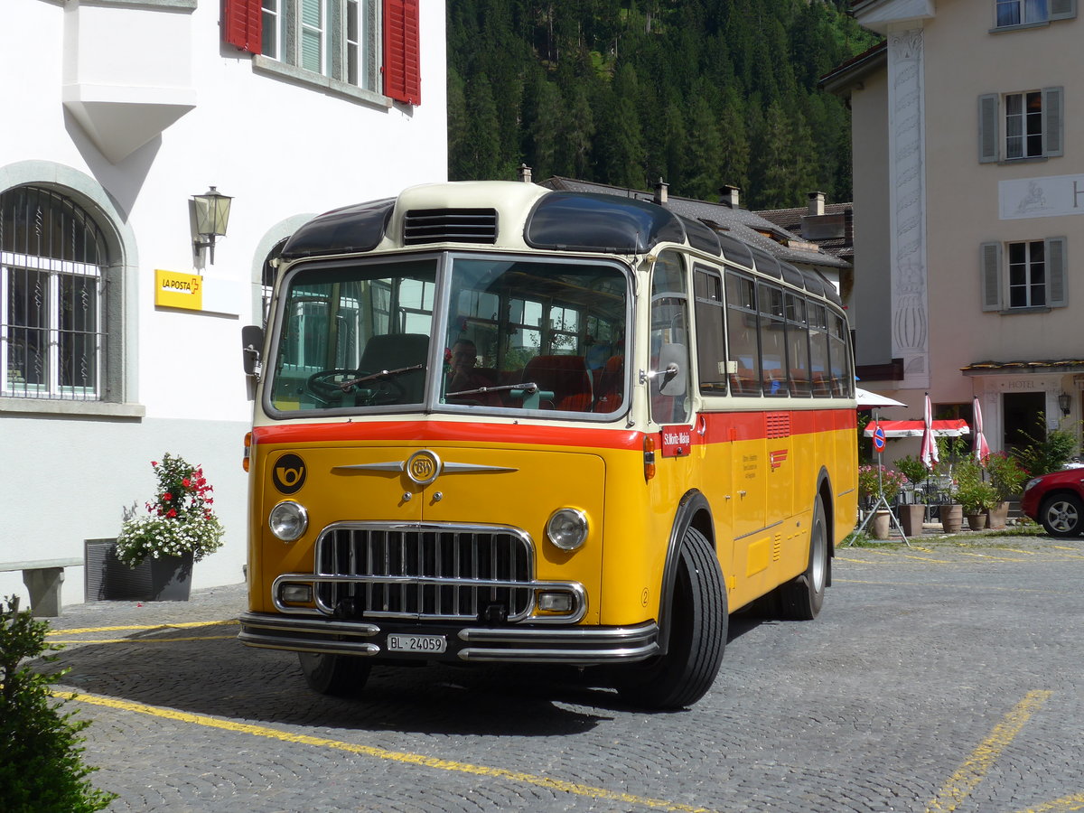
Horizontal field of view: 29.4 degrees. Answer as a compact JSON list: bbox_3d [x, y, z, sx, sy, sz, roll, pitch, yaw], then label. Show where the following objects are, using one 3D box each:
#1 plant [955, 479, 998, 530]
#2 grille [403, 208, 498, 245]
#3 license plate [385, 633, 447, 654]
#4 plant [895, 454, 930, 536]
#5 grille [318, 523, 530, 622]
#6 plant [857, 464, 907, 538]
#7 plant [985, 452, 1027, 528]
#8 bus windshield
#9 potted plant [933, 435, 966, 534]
[{"bbox_3d":[6.882,1.558,32.700,0.715,0.815,0.693,-1,-2,12],"label":"plant"},{"bbox_3d":[-0.482,-0.936,10.704,0.515,0.192,0.091,0,0,15],"label":"grille"},{"bbox_3d":[-0.618,1.176,10.250,0.300,0.085,0.020,0,0,15],"label":"license plate"},{"bbox_3d":[5.638,1.342,31.500,0.523,1.239,0.507,-1,-2,10],"label":"plant"},{"bbox_3d":[-0.597,0.822,10.322,1.151,0.505,0.131,0,0,15],"label":"grille"},{"bbox_3d":[4.992,1.413,30.500,0.800,1.106,0.776,-1,-2,9],"label":"plant"},{"bbox_3d":[7.496,1.358,33.400,0.672,1.241,0.651,-1,-2,13],"label":"plant"},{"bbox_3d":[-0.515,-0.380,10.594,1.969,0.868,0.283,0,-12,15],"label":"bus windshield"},{"bbox_3d":[6.368,1.217,32.200,0.450,1.520,0.437,-1,-2,11],"label":"potted plant"}]

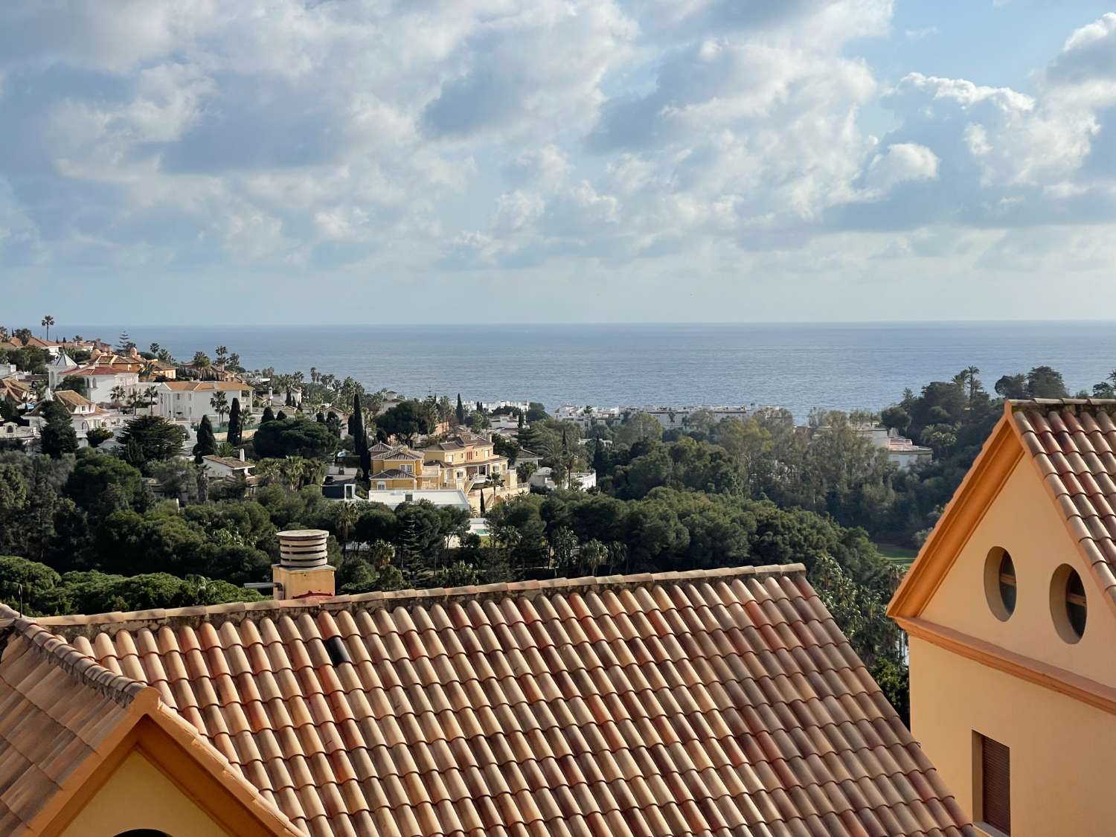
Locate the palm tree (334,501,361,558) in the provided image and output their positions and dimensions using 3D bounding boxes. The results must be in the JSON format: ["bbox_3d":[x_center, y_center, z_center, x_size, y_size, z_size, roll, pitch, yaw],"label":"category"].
[{"bbox_3d":[-31.635,16.702,310.000,3.900,8.700,3.900,0,3,0],"label":"palm tree"}]

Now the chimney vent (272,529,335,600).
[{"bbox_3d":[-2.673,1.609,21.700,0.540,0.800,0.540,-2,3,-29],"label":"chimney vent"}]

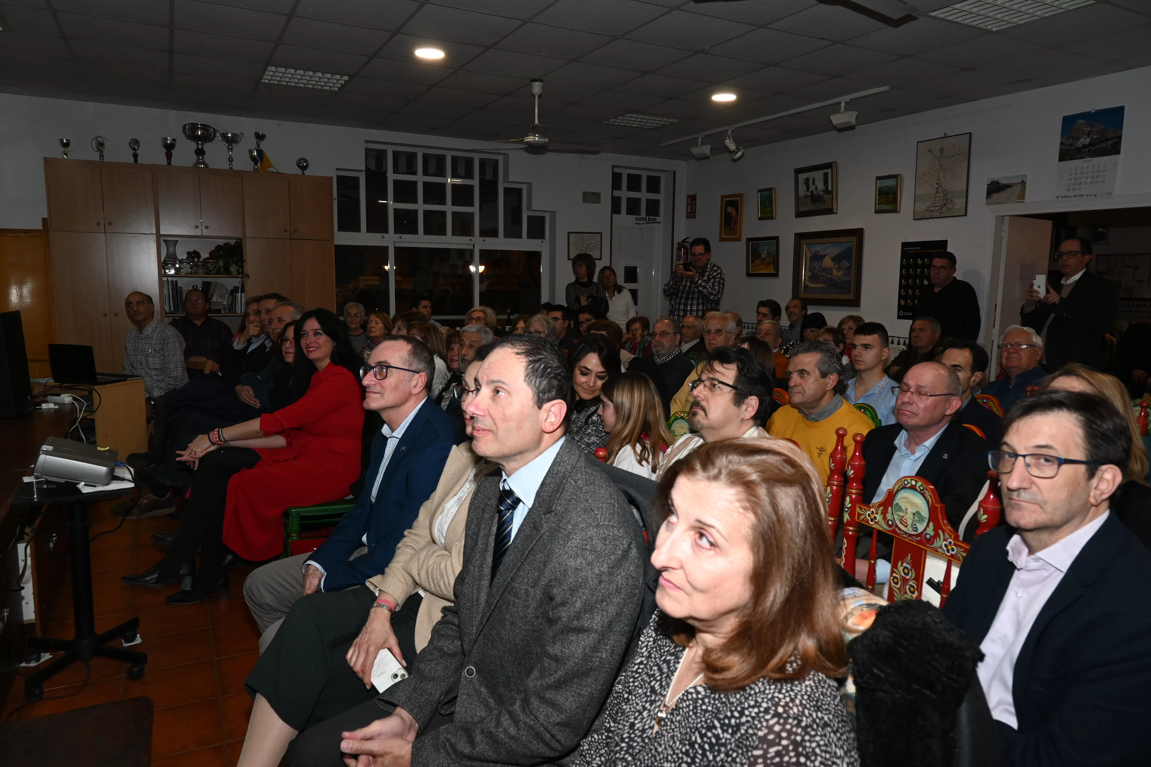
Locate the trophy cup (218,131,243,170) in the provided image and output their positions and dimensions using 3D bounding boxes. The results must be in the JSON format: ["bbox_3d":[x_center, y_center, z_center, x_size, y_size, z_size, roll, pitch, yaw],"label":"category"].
[{"bbox_3d":[-3.195,-2.139,7.110,0.235,0.370,0.170,-3,9,-27],"label":"trophy cup"}]

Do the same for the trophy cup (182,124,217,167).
[{"bbox_3d":[-3.355,-2.108,6.863,0.280,0.420,0.230,-3,9,-28],"label":"trophy cup"}]

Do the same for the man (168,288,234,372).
[{"bbox_3d":[-3.066,-0.117,6.309,0.560,1.312,0.780,-3,9,-28],"label":"man"}]

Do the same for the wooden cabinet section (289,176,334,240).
[{"bbox_3d":[-2.610,-1.699,7.494,0.399,0.588,0.420,-3,9,-27],"label":"wooden cabinet section"}]

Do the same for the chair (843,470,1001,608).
[{"bbox_3d":[0.738,0.691,1.996,0.430,1.035,0.462,-3,9,-24],"label":"chair"}]

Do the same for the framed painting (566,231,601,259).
[{"bbox_3d":[0.116,-1.624,9.089,0.458,0.319,0.030,-3,9,-28],"label":"framed painting"}]

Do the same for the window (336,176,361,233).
[{"bbox_3d":[-2.341,-1.851,7.937,0.235,0.570,0.060,-3,9,-28],"label":"window"}]

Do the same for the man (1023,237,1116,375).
[{"bbox_3d":[3.278,-0.083,5.172,0.520,1.769,0.560,-2,9,-21],"label":"man"}]

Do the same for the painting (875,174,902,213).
[{"bbox_3d":[2.810,-1.708,6.919,0.045,0.335,0.280,-3,9,-28],"label":"painting"}]

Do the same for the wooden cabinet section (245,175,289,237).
[{"bbox_3d":[-2.955,-1.680,7.317,0.377,0.588,0.420,-3,9,-27],"label":"wooden cabinet section"}]

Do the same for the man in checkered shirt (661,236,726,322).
[{"bbox_3d":[1.158,-0.512,7.570,0.550,1.824,0.430,5,9,28],"label":"man in checkered shirt"}]

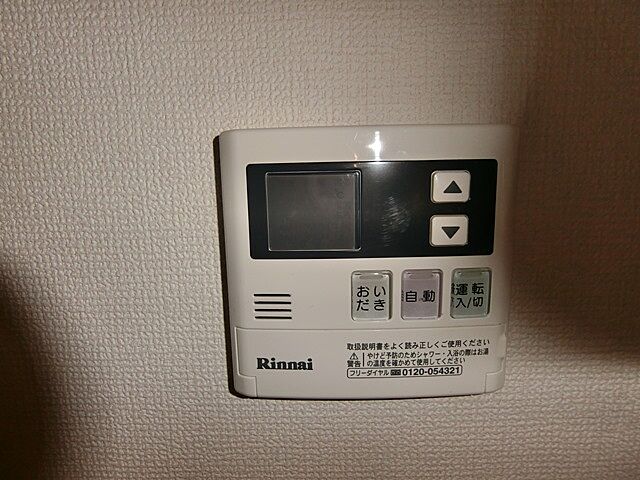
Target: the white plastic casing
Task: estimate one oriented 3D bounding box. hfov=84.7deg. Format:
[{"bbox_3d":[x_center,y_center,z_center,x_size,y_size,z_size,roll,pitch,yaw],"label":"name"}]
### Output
[{"bbox_3d":[0.021,0.012,0.158,0.126,0.120,0.020,-1,7,0],"label":"white plastic casing"}]

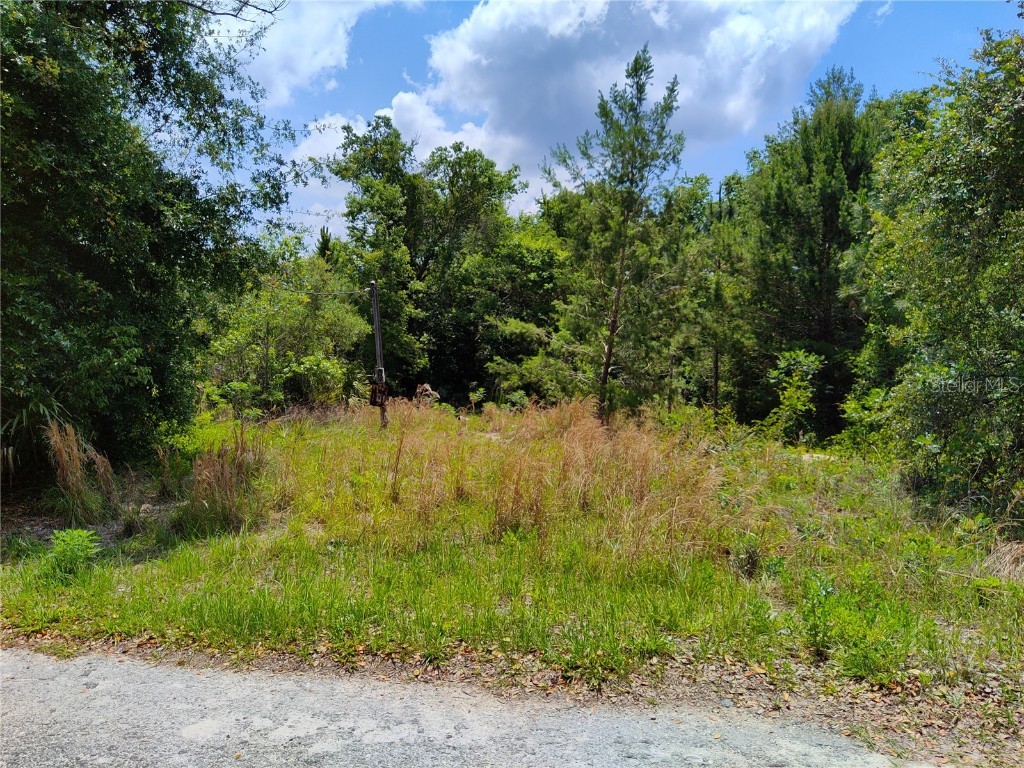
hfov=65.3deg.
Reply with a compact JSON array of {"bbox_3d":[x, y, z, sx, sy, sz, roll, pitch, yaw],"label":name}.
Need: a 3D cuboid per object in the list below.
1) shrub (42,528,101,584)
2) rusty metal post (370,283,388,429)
[{"bbox_3d":[-3.475,1.361,6.300,0.430,0.420,0.430,0,1,0],"label":"shrub"},{"bbox_3d":[-3.310,-0.707,19.800,0.400,3.700,0.300,-3,1,0],"label":"rusty metal post"}]

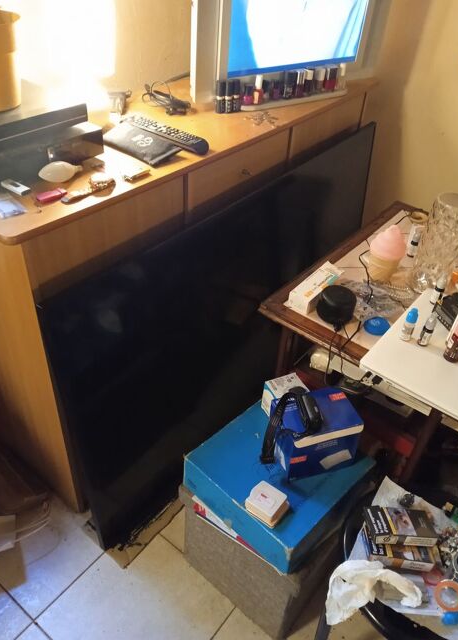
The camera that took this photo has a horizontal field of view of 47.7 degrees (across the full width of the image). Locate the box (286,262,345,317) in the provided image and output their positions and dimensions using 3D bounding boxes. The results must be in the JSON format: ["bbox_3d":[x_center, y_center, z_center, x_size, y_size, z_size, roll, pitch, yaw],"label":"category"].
[{"bbox_3d":[0.220,-0.081,1.286,0.053,0.038,0.179,28,44,27],"label":"box"}]

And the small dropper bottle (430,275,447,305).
[{"bbox_3d":[0.512,-0.074,1.268,0.021,0.079,0.021,3,40,-3],"label":"small dropper bottle"}]

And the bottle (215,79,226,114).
[{"bbox_3d":[-0.020,-0.608,1.408,0.024,0.081,0.024,-23,44,-31],"label":"bottle"}]

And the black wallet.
[{"bbox_3d":[-0.191,-0.380,1.112,0.182,0.019,0.090,32,46,30],"label":"black wallet"}]

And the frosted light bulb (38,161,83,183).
[{"bbox_3d":[-0.294,-0.261,0.911,0.037,0.037,0.092,31,36,27],"label":"frosted light bulb"}]

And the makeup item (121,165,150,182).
[{"bbox_3d":[-0.181,-0.285,1.023,0.029,0.010,0.056,20,40,21],"label":"makeup item"}]

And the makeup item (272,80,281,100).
[{"bbox_3d":[0.142,-0.677,1.523,0.026,0.047,0.025,-23,44,-31],"label":"makeup item"}]

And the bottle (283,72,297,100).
[{"bbox_3d":[0.168,-0.640,1.409,0.026,0.067,0.026,-14,42,-22],"label":"bottle"}]

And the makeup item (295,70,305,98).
[{"bbox_3d":[0.217,-0.705,1.547,0.024,0.069,0.024,-23,44,-31],"label":"makeup item"}]

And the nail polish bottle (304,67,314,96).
[{"bbox_3d":[0.221,-0.653,1.420,0.024,0.061,0.024,-20,46,-28],"label":"nail polish bottle"}]

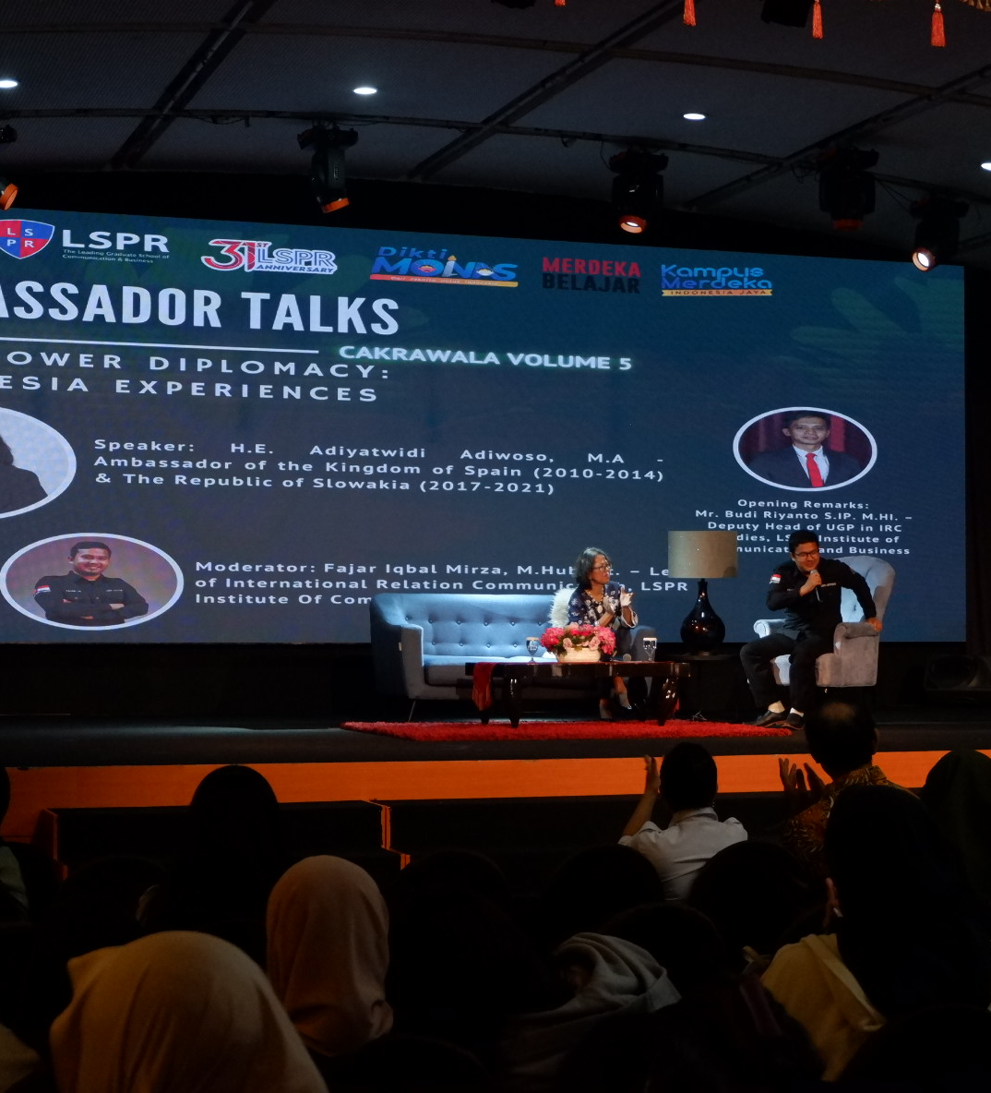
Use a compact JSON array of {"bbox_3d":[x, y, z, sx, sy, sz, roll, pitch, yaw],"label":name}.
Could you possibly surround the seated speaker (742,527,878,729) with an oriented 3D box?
[{"bbox_3d":[2.063,0.528,14.277,0.711,1.294,0.810,-1,-2,30],"label":"seated speaker"}]

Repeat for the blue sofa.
[{"bbox_3d":[0.127,0.774,15.423,1.838,0.869,0.909,1,-2,-18],"label":"blue sofa"}]

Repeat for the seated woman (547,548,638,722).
[{"bbox_3d":[0.689,0.587,14.700,0.500,1.140,0.650,1,-3,-30],"label":"seated woman"}]

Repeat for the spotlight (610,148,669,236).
[{"bbox_3d":[0.949,-2.355,14.500,0.380,0.500,0.320,0,-2,6],"label":"spotlight"}]

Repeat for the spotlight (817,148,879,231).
[{"bbox_3d":[2.254,-2.283,14.000,0.380,0.480,0.320,0,-2,-3],"label":"spotlight"}]

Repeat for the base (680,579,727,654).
[{"bbox_3d":[1.432,0.476,15.100,0.320,0.498,0.320,0,-2,0],"label":"base"}]

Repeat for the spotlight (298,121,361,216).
[{"bbox_3d":[-1.060,-2.403,13.900,0.380,0.500,0.330,1,-3,-28],"label":"spotlight"}]

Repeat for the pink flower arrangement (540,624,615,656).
[{"bbox_3d":[0.547,0.638,14.422,0.464,0.257,0.356,1,-2,-18],"label":"pink flower arrangement"}]

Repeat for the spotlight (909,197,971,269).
[{"bbox_3d":[3.250,-2.289,15.964,0.395,0.524,0.375,-2,-3,42],"label":"spotlight"}]

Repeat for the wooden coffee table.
[{"bbox_3d":[0.540,0.964,14.430,1.314,0.425,0.771,1,-2,-18],"label":"wooden coffee table"}]

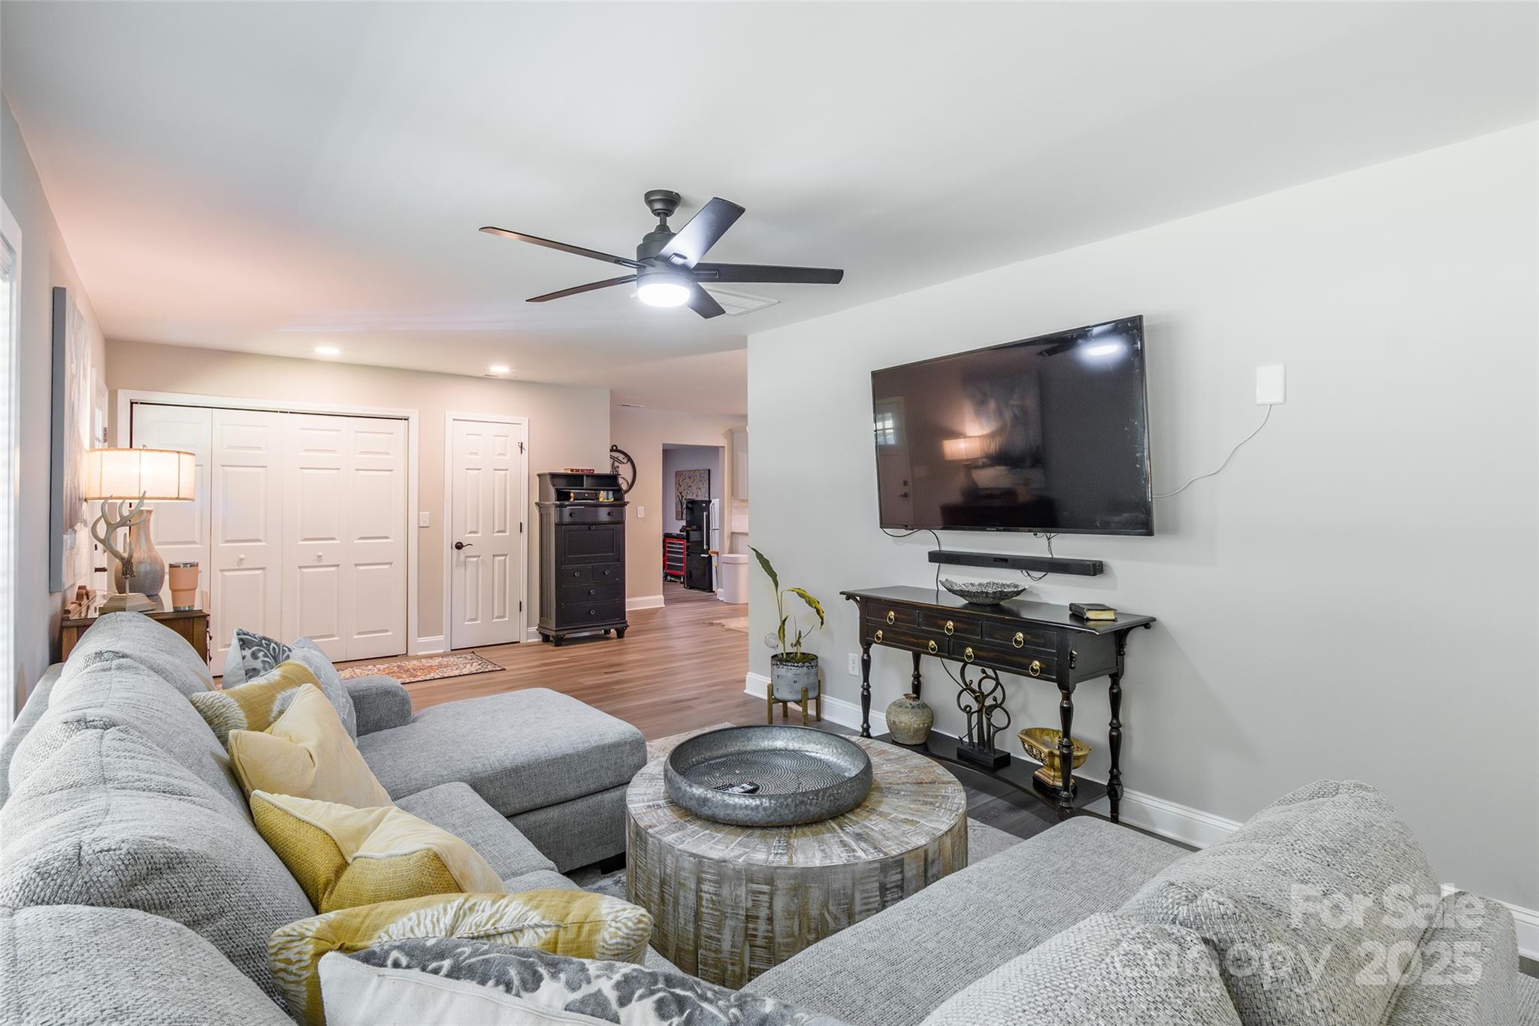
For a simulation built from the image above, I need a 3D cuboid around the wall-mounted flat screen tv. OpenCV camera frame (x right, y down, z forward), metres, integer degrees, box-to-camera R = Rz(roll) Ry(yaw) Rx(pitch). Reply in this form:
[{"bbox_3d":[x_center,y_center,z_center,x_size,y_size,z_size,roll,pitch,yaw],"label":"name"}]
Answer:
[{"bbox_3d":[1.070,-0.347,3.279,0.070,0.873,1.427,-8,5,-39],"label":"wall-mounted flat screen tv"}]

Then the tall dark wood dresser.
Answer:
[{"bbox_3d":[-1.822,0.433,6.715,0.755,1.600,0.480,-1,1,-36],"label":"tall dark wood dresser"}]

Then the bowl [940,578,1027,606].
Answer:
[{"bbox_3d":[1.003,0.364,3.214,0.361,0.115,0.380,0,1,0],"label":"bowl"}]

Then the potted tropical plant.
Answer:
[{"bbox_3d":[0.103,0.746,4.207,0.460,1.080,0.400,0,1,0],"label":"potted tropical plant"}]

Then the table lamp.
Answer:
[{"bbox_3d":[-2.635,0.074,2.872,0.350,0.692,0.360,-1,2,-41],"label":"table lamp"}]

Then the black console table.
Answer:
[{"bbox_3d":[0.973,0.866,3.146,0.475,0.886,1.291,-1,2,-41],"label":"black console table"}]

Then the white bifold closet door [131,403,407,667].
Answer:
[{"bbox_3d":[-3.965,0.227,5.543,1.812,2.042,0.045,-1,1,-36],"label":"white bifold closet door"}]

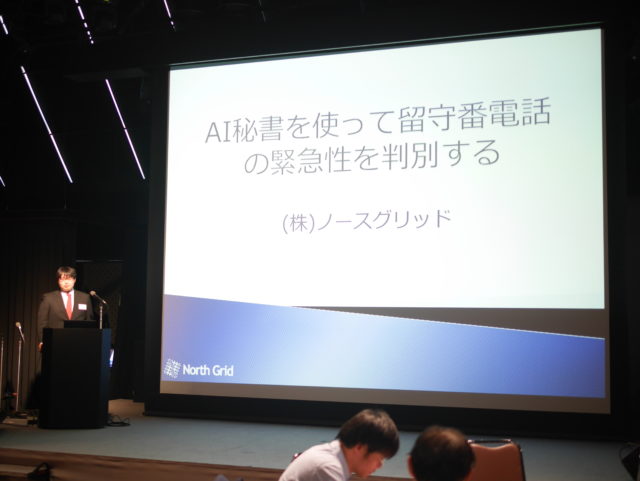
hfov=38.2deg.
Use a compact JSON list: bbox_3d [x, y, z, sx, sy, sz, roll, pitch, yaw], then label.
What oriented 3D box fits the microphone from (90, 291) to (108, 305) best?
[{"bbox_3d":[-2.232,0.578,9.350,0.210,0.052,0.052,38,12,24],"label":"microphone"}]

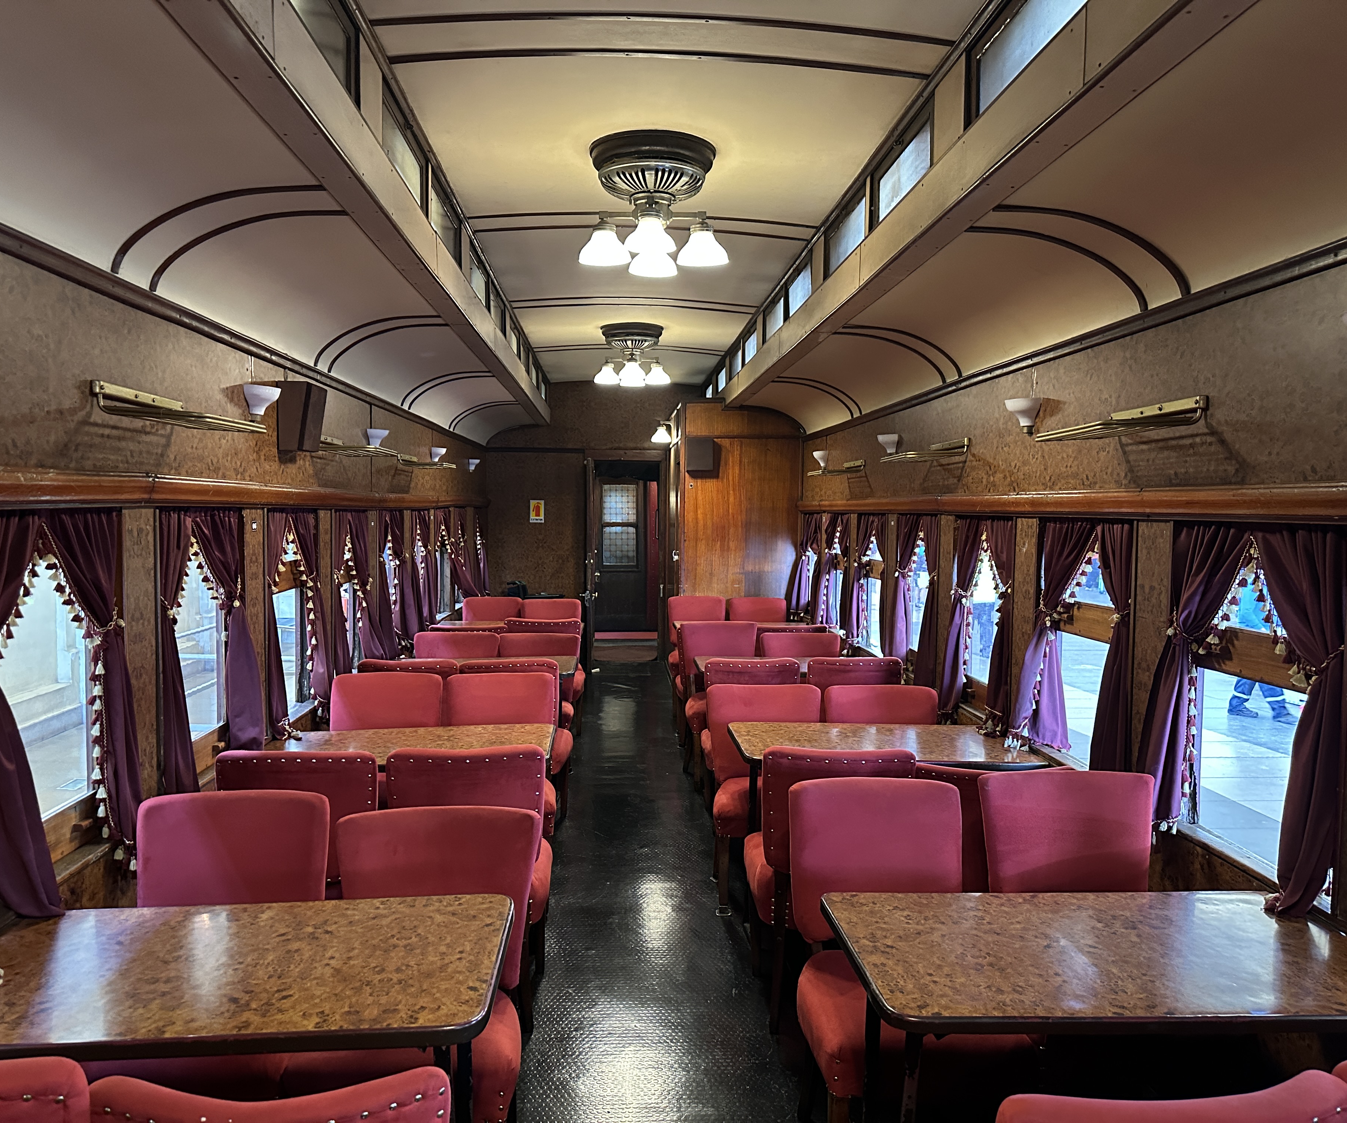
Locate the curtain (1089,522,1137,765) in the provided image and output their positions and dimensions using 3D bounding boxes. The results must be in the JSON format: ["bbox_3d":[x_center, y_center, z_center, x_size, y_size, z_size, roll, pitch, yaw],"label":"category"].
[{"bbox_3d":[1.302,0.295,3.112,0.100,0.820,0.260,0,3,-3],"label":"curtain"}]

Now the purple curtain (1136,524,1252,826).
[{"bbox_3d":[1.308,0.301,2.664,0.172,0.778,0.378,0,3,-3],"label":"purple curtain"}]

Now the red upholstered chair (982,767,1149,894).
[{"bbox_3d":[1.080,1.045,2.712,0.505,0.875,0.570,0,3,-3],"label":"red upholstered chair"}]

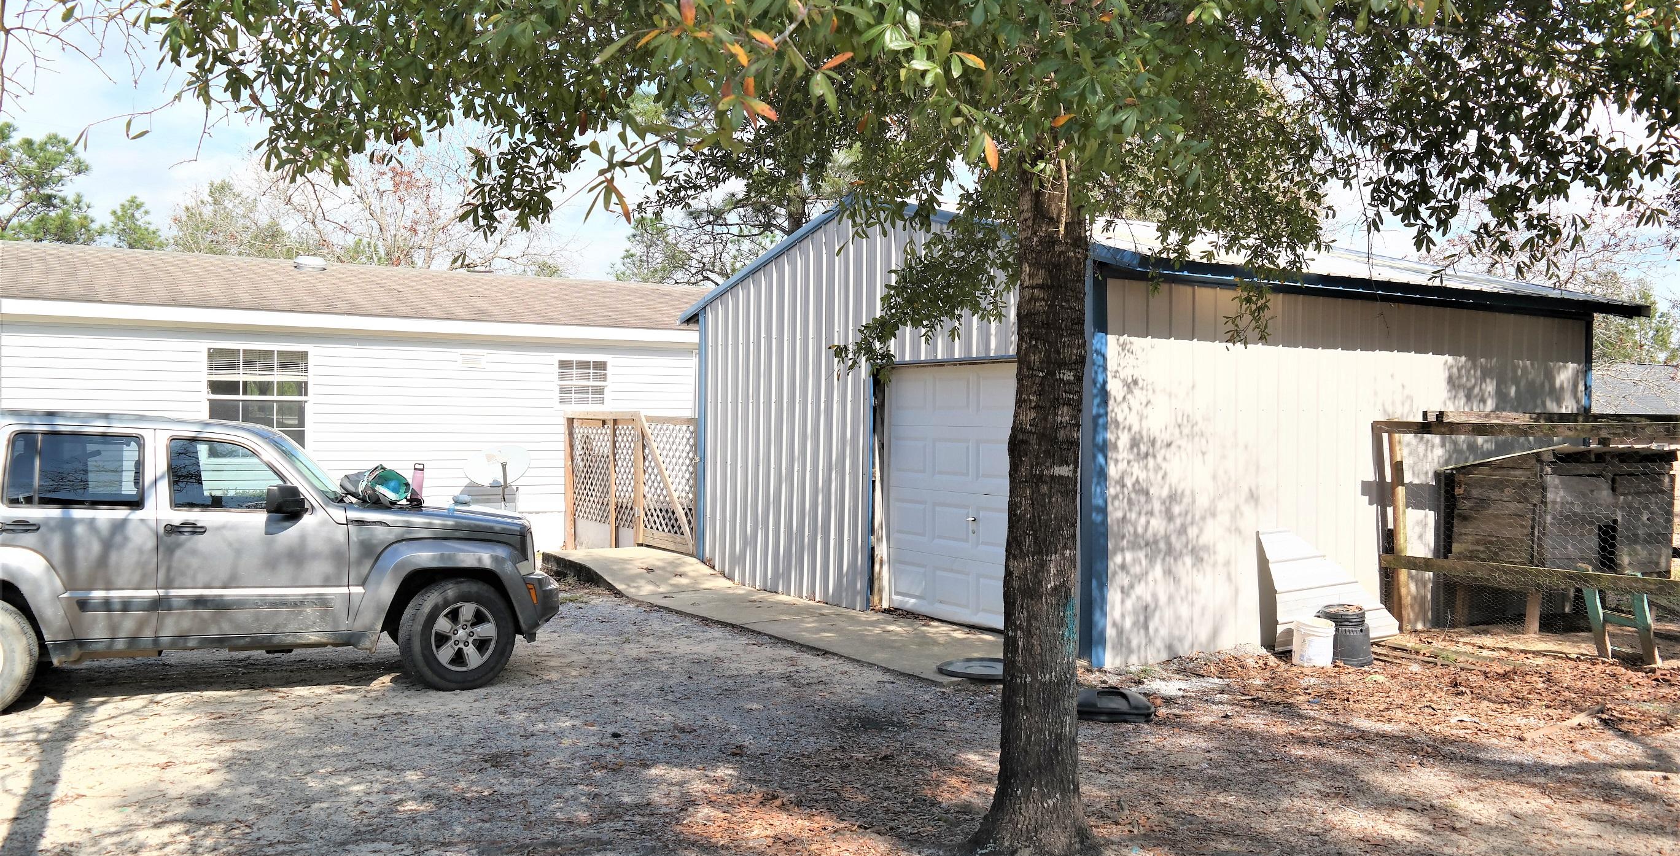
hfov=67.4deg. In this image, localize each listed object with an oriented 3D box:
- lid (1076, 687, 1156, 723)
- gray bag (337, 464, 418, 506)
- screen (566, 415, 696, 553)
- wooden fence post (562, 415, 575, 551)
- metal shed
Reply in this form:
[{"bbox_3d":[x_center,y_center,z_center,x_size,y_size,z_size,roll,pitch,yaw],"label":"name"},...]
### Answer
[{"bbox_3d":[1.490,1.550,7.200,0.600,0.145,0.600,1,0,0],"label":"lid"},{"bbox_3d":[-3.230,0.405,8.820,0.450,0.290,0.380,1,0,40],"label":"gray bag"},{"bbox_3d":[-2.575,0.750,15.161,0.140,1.882,4.066,0,0,-32],"label":"screen"},{"bbox_3d":[-3.627,0.740,16.842,0.110,1.862,0.100,0,0,-32],"label":"wooden fence post"},{"bbox_3d":[2.742,-0.231,12.507,6.310,3.586,6.860,0,0,-32],"label":"metal shed"}]

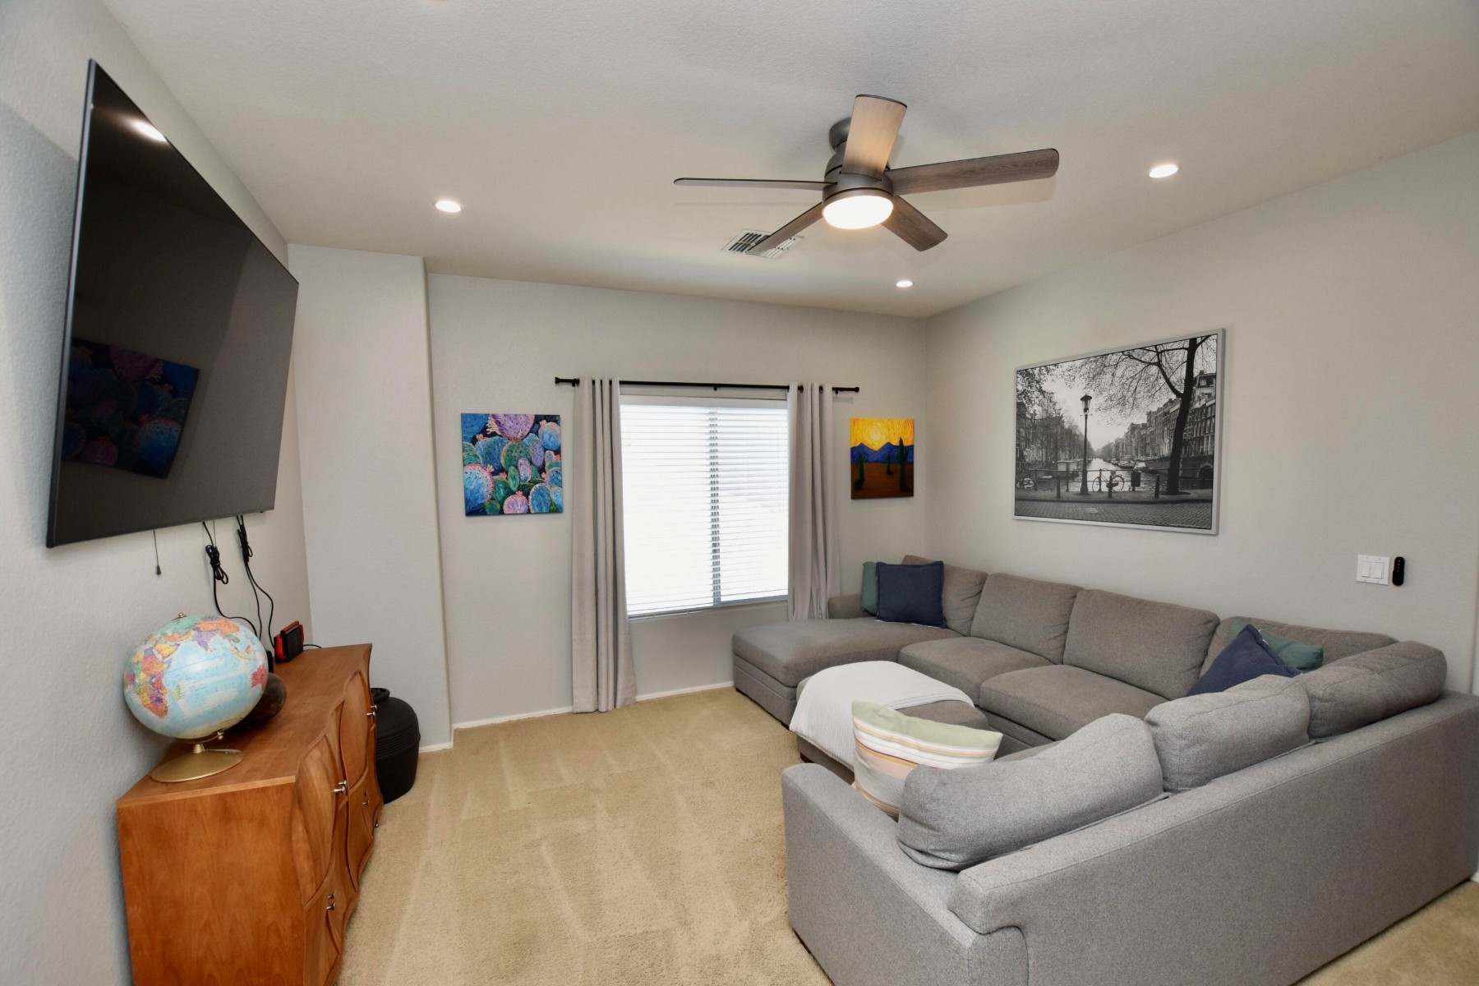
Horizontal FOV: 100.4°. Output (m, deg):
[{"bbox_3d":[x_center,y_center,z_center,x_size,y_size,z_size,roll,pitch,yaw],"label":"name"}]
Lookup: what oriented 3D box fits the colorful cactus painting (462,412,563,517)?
[{"bbox_3d":[-1.395,-0.173,3.818,0.570,0.618,0.035,-3,3,-23],"label":"colorful cactus painting"}]

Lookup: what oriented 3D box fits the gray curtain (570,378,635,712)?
[{"bbox_3d":[-0.899,0.341,3.976,0.366,2.163,0.130,-3,3,-23],"label":"gray curtain"}]

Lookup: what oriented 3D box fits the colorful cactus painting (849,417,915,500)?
[{"bbox_3d":[1.136,-0.269,4.900,0.600,0.624,0.035,-3,3,-23],"label":"colorful cactus painting"}]

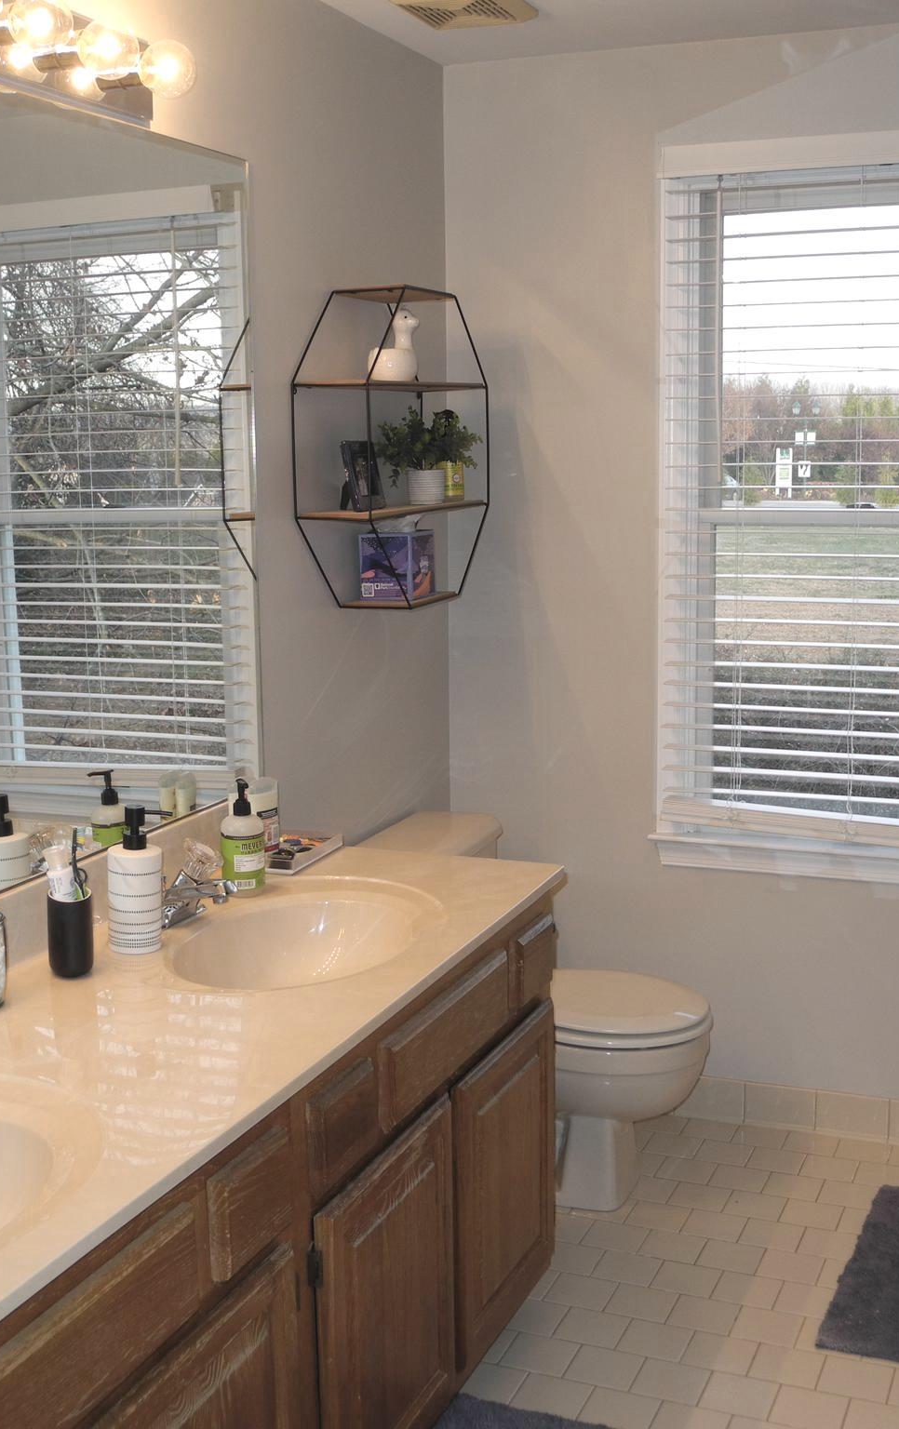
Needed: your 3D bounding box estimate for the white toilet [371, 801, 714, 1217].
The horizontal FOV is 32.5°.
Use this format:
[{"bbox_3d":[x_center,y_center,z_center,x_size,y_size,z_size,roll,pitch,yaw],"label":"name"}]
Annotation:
[{"bbox_3d":[0.190,0.608,3.110,0.701,0.701,0.480,3,10,23],"label":"white toilet"}]

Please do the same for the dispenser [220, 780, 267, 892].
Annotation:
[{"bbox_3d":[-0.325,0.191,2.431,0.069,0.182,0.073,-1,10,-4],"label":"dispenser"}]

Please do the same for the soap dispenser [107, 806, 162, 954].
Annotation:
[{"bbox_3d":[-0.437,0.229,2.176,0.083,0.204,0.075,-1,9,0],"label":"soap dispenser"}]

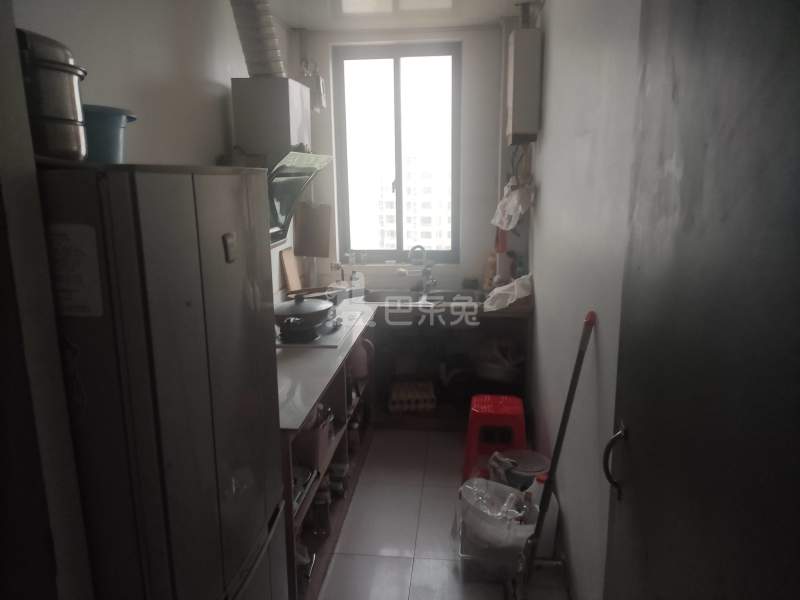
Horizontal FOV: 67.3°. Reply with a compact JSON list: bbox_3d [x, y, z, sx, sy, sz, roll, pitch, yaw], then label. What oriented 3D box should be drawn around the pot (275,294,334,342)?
[{"bbox_3d":[-0.477,0.063,2.955,0.320,0.190,0.320,1,13,6],"label":"pot"}]

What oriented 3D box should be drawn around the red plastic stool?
[{"bbox_3d":[0.477,0.742,3.003,0.347,0.460,0.350,1,13,6],"label":"red plastic stool"}]

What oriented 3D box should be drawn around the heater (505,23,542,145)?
[{"bbox_3d":[0.726,-1.221,3.526,0.155,0.600,0.350,1,13,6],"label":"heater"}]

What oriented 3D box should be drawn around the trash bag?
[{"bbox_3d":[0.386,0.924,2.451,0.283,0.285,0.280,1,13,6],"label":"trash bag"}]

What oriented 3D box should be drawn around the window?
[{"bbox_3d":[-0.012,-0.932,3.927,0.823,1.390,0.080,1,13,6],"label":"window"}]

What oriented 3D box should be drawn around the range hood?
[{"bbox_3d":[-0.587,-0.496,3.059,0.345,0.470,0.820,1,13,6],"label":"range hood"}]

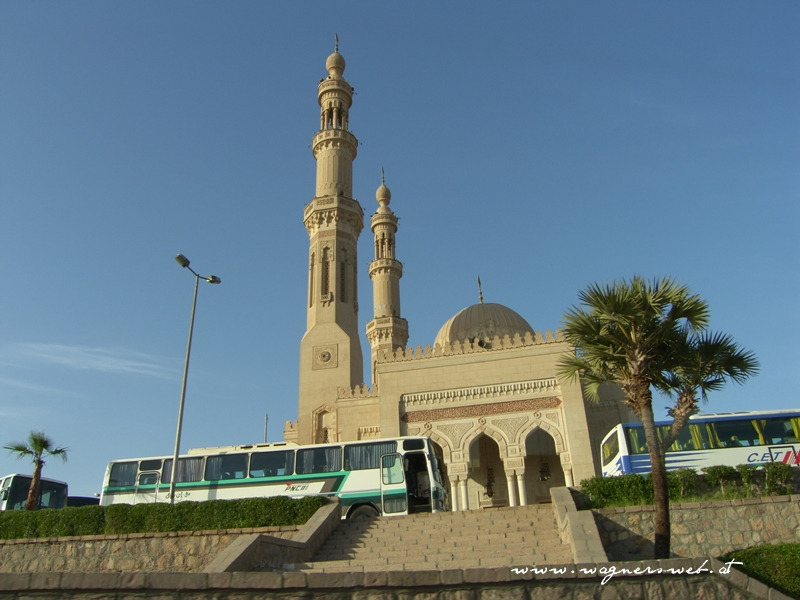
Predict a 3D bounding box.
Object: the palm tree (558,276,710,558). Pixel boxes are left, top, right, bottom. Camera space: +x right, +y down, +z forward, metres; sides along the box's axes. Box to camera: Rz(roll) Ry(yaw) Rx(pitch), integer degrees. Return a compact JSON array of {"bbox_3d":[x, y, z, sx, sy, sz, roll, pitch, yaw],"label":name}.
[{"bbox_3d":[5.196,2.266,13.384,3.295,6.074,3.196,-2,-24,0],"label":"palm tree"}]

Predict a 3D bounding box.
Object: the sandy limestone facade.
[{"bbox_3d":[3.669,-1.951,51.252,24.000,41.700,21.400,-8,-25,13],"label":"sandy limestone facade"}]

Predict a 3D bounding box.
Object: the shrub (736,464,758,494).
[{"bbox_3d":[8.447,4.375,15.730,0.487,0.724,0.650,-7,-25,12],"label":"shrub"}]

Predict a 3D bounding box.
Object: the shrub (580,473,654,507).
[{"bbox_3d":[5.553,4.851,16.520,1.896,0.857,1.000,-7,-25,12],"label":"shrub"}]

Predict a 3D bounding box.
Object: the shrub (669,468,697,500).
[{"bbox_3d":[7.097,4.582,16.113,0.672,0.742,0.750,-7,-25,12],"label":"shrub"}]

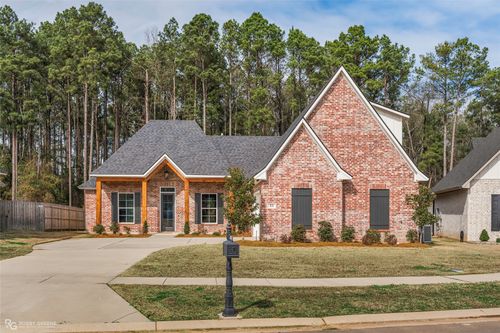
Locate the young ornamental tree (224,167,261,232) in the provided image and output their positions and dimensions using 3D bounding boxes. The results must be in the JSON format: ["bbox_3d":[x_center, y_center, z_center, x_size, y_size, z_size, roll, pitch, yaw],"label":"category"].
[{"bbox_3d":[-0.415,1.833,26.000,2.010,3.670,1.900,0,-1,-3],"label":"young ornamental tree"}]

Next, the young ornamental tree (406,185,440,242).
[{"bbox_3d":[8.141,2.229,22.800,1.600,2.770,1.500,0,-1,-3],"label":"young ornamental tree"}]

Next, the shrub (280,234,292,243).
[{"bbox_3d":[1.668,3.312,22.200,0.550,0.410,0.500,0,-1,-3],"label":"shrub"}]

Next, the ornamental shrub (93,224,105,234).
[{"bbox_3d":[-8.266,3.449,26.600,0.660,0.550,0.660,0,-1,-3],"label":"ornamental shrub"}]

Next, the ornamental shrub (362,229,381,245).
[{"bbox_3d":[5.649,3.288,22.500,0.880,0.740,0.880,0,-1,-3],"label":"ornamental shrub"}]

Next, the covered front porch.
[{"bbox_3d":[-5.107,1.698,28.200,7.920,4.410,2.300,0,-1,-3],"label":"covered front porch"}]

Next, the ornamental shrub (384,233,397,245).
[{"bbox_3d":[6.558,3.360,22.600,0.600,0.580,0.600,0,-1,-3],"label":"ornamental shrub"}]

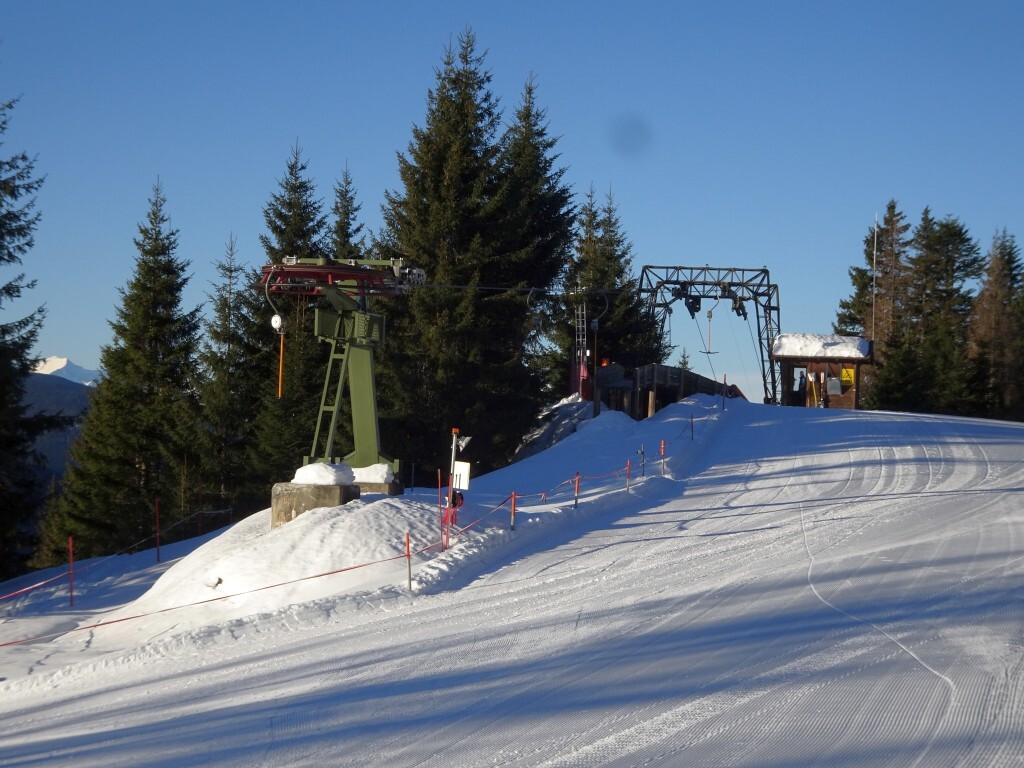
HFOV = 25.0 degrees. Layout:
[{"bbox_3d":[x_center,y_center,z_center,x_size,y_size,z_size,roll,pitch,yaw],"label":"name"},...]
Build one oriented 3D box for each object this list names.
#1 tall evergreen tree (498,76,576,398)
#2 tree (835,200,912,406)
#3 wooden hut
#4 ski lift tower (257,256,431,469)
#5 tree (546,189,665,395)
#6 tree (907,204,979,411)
[{"bbox_3d":[0.737,-4.874,83.000,3.800,12.200,3.800,1,-1,0],"label":"tall evergreen tree"},{"bbox_3d":[18.685,-4.082,117.000,4.400,10.500,4.400,1,-1,0],"label":"tree"},{"bbox_3d":[14.151,-0.594,105.500,4.300,3.450,3.400,1,-1,12],"label":"wooden hut"},{"bbox_3d":[-3.857,-0.444,52.500,3.100,4.850,3.400,1,-1,14],"label":"ski lift tower"},{"bbox_3d":[3.973,-3.847,97.000,4.900,8.900,4.900,1,-1,0],"label":"tree"},{"bbox_3d":[21.965,-3.708,118.000,4.200,10.500,4.200,1,-1,0],"label":"tree"}]

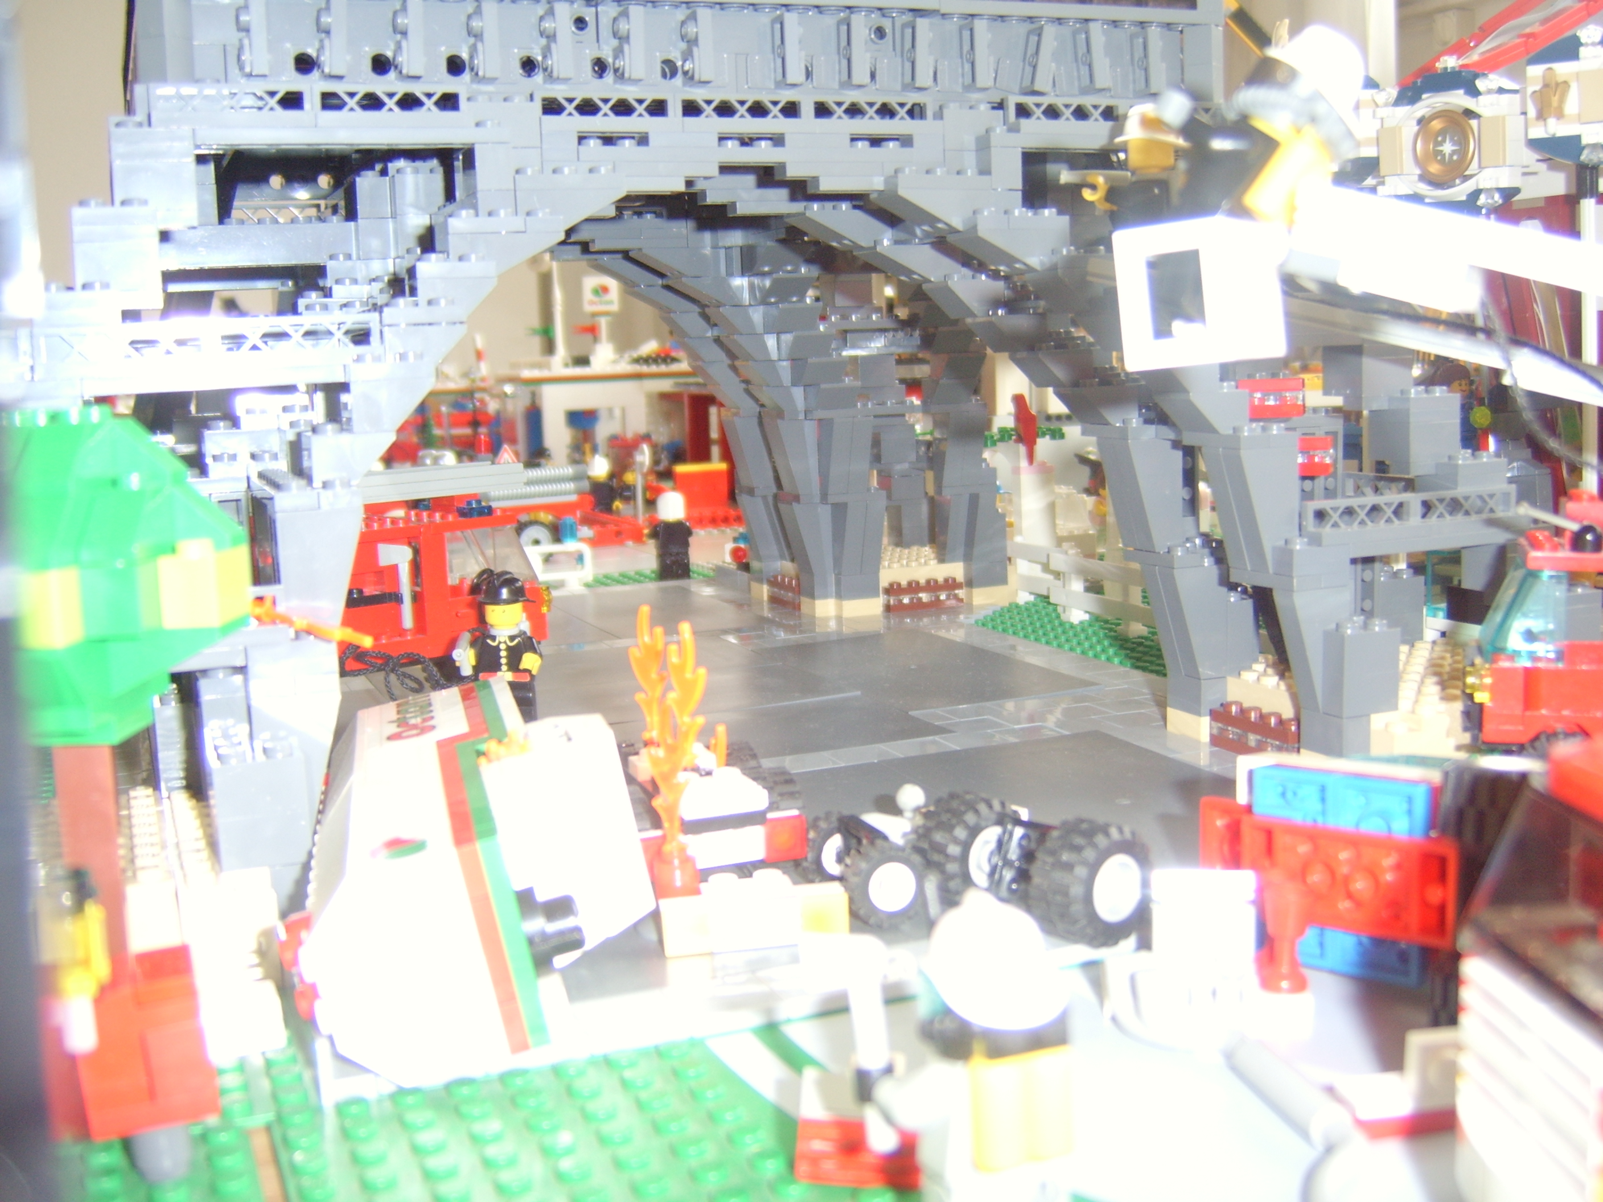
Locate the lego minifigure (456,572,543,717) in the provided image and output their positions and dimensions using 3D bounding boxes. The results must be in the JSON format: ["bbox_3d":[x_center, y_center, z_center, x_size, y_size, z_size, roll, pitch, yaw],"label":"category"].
[{"bbox_3d":[-0.079,0.016,0.379,0.024,0.043,0.015,-3,9,-7],"label":"lego minifigure"}]

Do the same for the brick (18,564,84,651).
[{"bbox_3d":[-0.093,0.001,0.176,0.008,0.010,0.008,-1,9,4],"label":"brick"}]

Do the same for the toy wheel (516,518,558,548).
[{"bbox_3d":[-0.140,-0.032,0.750,0.022,0.022,0.013,-6,9,-26],"label":"toy wheel"}]

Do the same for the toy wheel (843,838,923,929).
[{"bbox_3d":[0.015,0.051,0.257,0.015,0.015,0.006,-6,9,-24],"label":"toy wheel"}]

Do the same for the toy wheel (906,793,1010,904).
[{"bbox_3d":[0.031,0.046,0.266,0.012,0.021,0.021,6,12,44],"label":"toy wheel"}]

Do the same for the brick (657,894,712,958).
[{"bbox_3d":[-0.020,0.056,0.250,0.008,0.010,0.008,-3,9,-9],"label":"brick"}]

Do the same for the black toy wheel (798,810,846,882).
[{"bbox_3d":[0.007,0.048,0.277,0.015,0.015,0.006,-5,9,-20],"label":"black toy wheel"}]

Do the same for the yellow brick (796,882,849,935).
[{"bbox_3d":[0.004,0.054,0.254,0.008,0.010,0.008,-3,9,-9],"label":"yellow brick"}]

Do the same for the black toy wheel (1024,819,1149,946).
[{"bbox_3d":[0.049,0.048,0.245,0.021,0.021,0.012,-9,11,-40],"label":"black toy wheel"}]

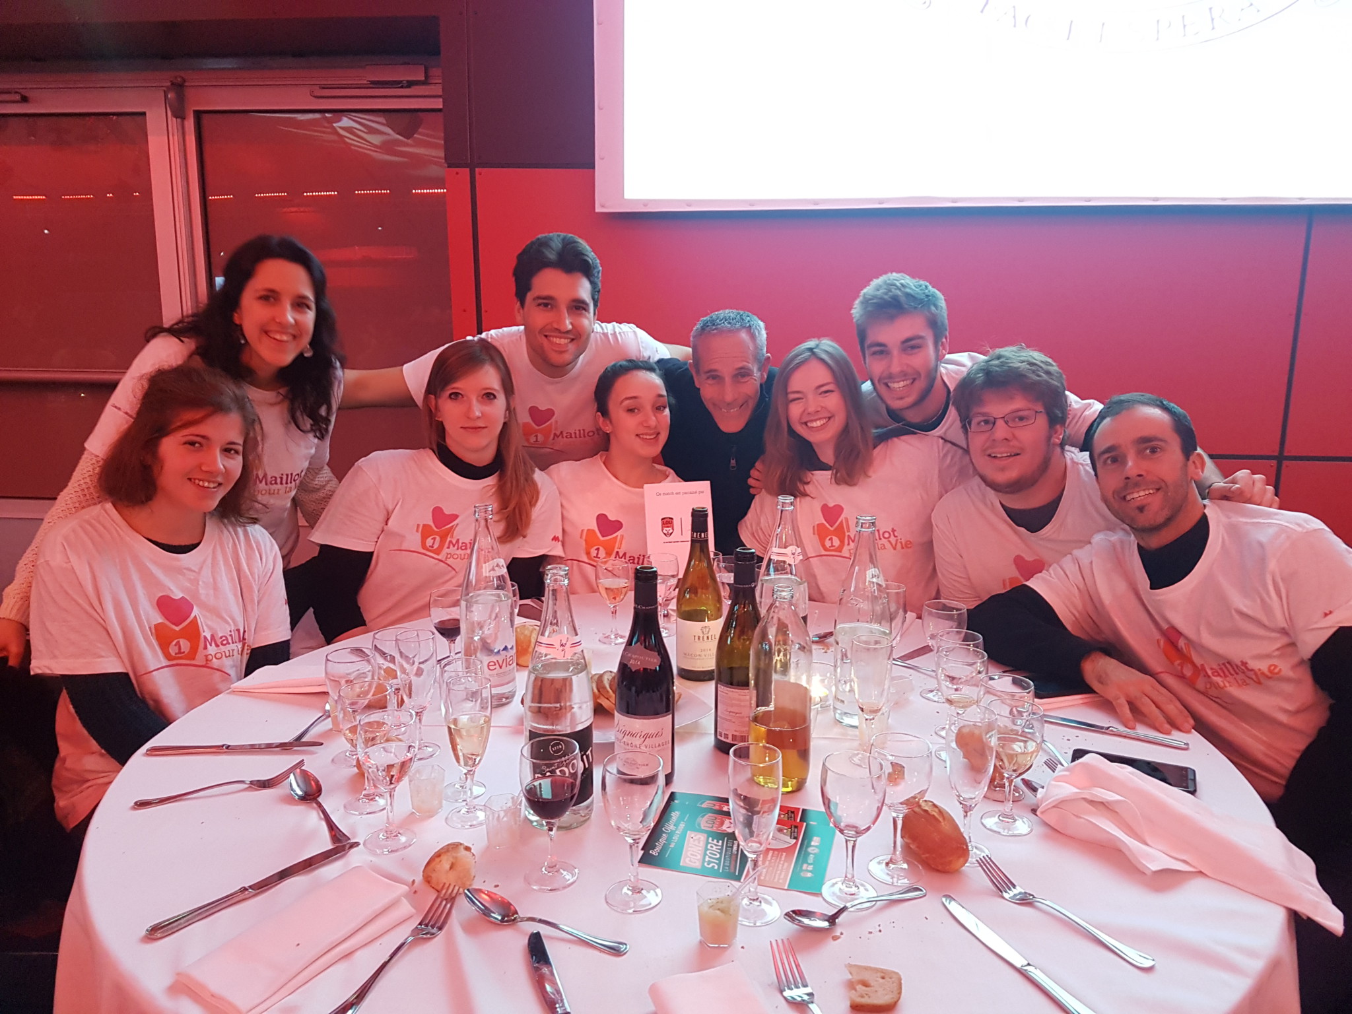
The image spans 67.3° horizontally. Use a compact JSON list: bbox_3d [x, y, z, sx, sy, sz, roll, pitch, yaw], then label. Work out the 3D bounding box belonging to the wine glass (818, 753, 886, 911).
[{"bbox_3d":[0.194,0.356,1.118,0.071,0.156,0.071,0,11,0],"label":"wine glass"}]

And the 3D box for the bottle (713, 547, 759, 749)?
[{"bbox_3d":[0.101,0.209,1.493,0.081,0.298,0.081,1,11,3],"label":"bottle"}]

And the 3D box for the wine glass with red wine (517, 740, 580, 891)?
[{"bbox_3d":[-0.142,0.348,1.151,0.070,0.156,0.070,0,11,0],"label":"wine glass with red wine"}]

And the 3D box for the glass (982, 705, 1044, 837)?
[{"bbox_3d":[0.422,0.326,1.276,0.071,0.156,0.071,0,11,0],"label":"glass"}]

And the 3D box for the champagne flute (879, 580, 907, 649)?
[{"bbox_3d":[0.368,0.226,1.762,0.057,0.180,0.057,1,11,0],"label":"champagne flute"}]

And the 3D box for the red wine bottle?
[{"bbox_3d":[-0.041,0.229,1.411,0.084,0.296,0.084,1,11,0],"label":"red wine bottle"}]

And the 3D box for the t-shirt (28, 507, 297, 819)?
[{"bbox_3d":[-0.915,0.268,1.790,0.440,0.550,0.310,-8,14,-39],"label":"t-shirt"}]

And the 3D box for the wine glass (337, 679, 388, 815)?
[{"bbox_3d":[-0.401,0.313,1.325,0.069,0.156,0.069,1,11,0],"label":"wine glass"}]

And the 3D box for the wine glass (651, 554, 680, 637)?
[{"bbox_3d":[-0.026,0.178,2.063,0.067,0.156,0.067,1,11,0],"label":"wine glass"}]

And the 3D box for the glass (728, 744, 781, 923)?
[{"bbox_3d":[0.086,0.349,1.086,0.057,0.181,0.057,0,11,0],"label":"glass"}]

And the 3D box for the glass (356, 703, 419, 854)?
[{"bbox_3d":[-0.346,0.332,1.227,0.070,0.157,0.070,1,11,0],"label":"glass"}]

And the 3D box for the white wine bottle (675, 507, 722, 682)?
[{"bbox_3d":[0.044,0.151,1.780,0.081,0.298,0.081,-3,12,-15],"label":"white wine bottle"}]

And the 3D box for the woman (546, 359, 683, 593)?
[{"bbox_3d":[-0.137,0.304,2.355,0.440,1.271,0.680,-1,11,-6],"label":"woman"}]

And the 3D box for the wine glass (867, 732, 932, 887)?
[{"bbox_3d":[0.259,0.348,1.174,0.072,0.156,0.072,1,11,0],"label":"wine glass"}]

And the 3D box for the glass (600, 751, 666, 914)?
[{"bbox_3d":[-0.046,0.356,1.112,0.070,0.157,0.070,0,11,0],"label":"glass"}]

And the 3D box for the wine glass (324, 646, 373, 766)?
[{"bbox_3d":[-0.462,0.287,1.459,0.071,0.156,0.071,1,11,0],"label":"wine glass"}]

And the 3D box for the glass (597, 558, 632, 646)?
[{"bbox_3d":[-0.122,0.188,2.009,0.069,0.155,0.069,1,11,0],"label":"glass"}]

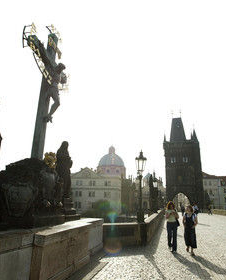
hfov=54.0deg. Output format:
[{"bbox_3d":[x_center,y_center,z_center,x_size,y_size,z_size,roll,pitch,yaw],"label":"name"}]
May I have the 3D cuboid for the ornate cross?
[{"bbox_3d":[-1.825,-1.618,6.589,0.650,4.437,2.550,-2,-17,12],"label":"ornate cross"}]

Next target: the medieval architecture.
[{"bbox_3d":[30.883,9.431,96.937,14.500,42.402,12.000,-4,-17,20],"label":"medieval architecture"}]

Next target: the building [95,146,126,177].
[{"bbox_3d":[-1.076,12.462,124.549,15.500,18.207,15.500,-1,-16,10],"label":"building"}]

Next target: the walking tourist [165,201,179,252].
[{"bbox_3d":[2.225,3.192,8.247,0.520,1.720,0.420,-2,-17,13],"label":"walking tourist"}]

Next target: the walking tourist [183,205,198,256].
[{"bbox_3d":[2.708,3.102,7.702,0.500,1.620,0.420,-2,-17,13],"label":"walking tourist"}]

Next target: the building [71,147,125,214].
[{"bbox_3d":[-6.051,18.394,104.180,23.000,29.856,20.000,1,-16,3],"label":"building"}]

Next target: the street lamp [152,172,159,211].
[{"bbox_3d":[3.656,4.705,19.460,0.500,3.162,0.500,-2,-17,14],"label":"street lamp"}]

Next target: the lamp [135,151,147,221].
[{"bbox_3d":[1.261,2.004,9.843,0.500,3.162,0.500,-2,-17,14],"label":"lamp"}]

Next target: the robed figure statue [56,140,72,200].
[{"bbox_3d":[-1.609,0.968,7.472,0.580,1.945,0.620,-1,-16,10],"label":"robed figure statue"}]

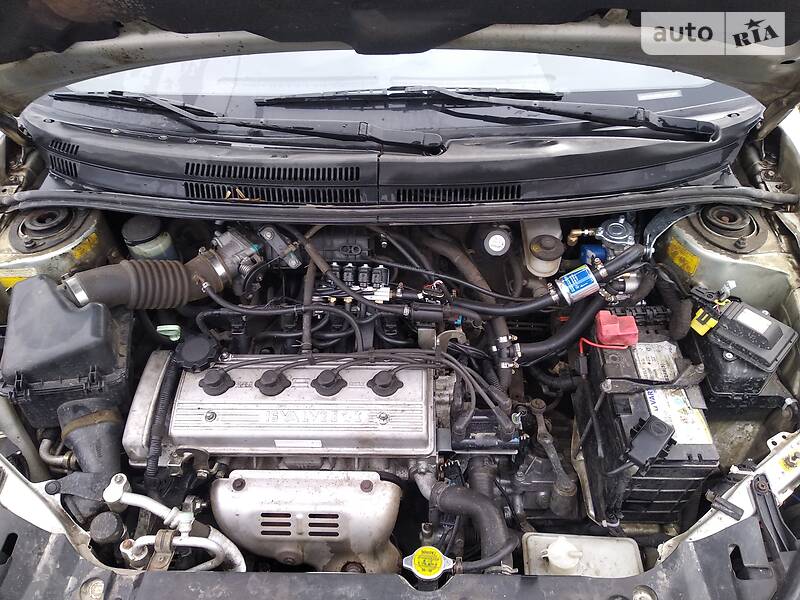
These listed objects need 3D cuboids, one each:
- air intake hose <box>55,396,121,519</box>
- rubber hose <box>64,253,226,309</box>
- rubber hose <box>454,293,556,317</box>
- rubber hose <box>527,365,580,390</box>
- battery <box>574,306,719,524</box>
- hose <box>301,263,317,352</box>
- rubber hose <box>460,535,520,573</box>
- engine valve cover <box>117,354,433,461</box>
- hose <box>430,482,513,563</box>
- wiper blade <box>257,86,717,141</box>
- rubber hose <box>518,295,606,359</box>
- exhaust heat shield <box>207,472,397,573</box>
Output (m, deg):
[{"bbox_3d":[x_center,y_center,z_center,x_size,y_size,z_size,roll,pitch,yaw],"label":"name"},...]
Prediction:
[{"bbox_3d":[-0.487,0.251,0.945,0.092,0.085,0.190,-1,75,-27],"label":"air intake hose"},{"bbox_3d":[-0.432,-0.033,1.020,0.265,0.078,0.082,-6,44,-6],"label":"rubber hose"},{"bbox_3d":[0.176,0.007,1.000,0.170,0.036,0.030,-1,49,1],"label":"rubber hose"},{"bbox_3d":[0.268,0.135,1.050,0.095,0.040,0.036,-1,49,1],"label":"rubber hose"},{"bbox_3d":[0.390,0.196,0.996,0.133,0.215,0.240,-1,49,1],"label":"battery"},{"bbox_3d":[-0.151,0.010,1.006,0.016,0.020,0.166,-1,62,-1],"label":"hose"},{"bbox_3d":[0.123,0.346,0.820,0.080,0.030,0.045,0,44,0],"label":"rubber hose"},{"bbox_3d":[-0.183,0.172,0.962,0.462,0.080,0.162,-1,54,1],"label":"engine valve cover"},{"bbox_3d":[0.104,0.325,0.875,0.118,0.060,0.108,0,44,0],"label":"hose"},{"bbox_3d":[0.156,-0.353,1.125,0.835,0.065,0.100,2,49,3],"label":"wiper blade"},{"bbox_3d":[0.270,0.046,1.000,0.168,0.038,0.060,-28,50,-26],"label":"rubber hose"},{"bbox_3d":[-0.147,0.367,0.980,0.300,0.190,0.115,-1,49,1],"label":"exhaust heat shield"}]

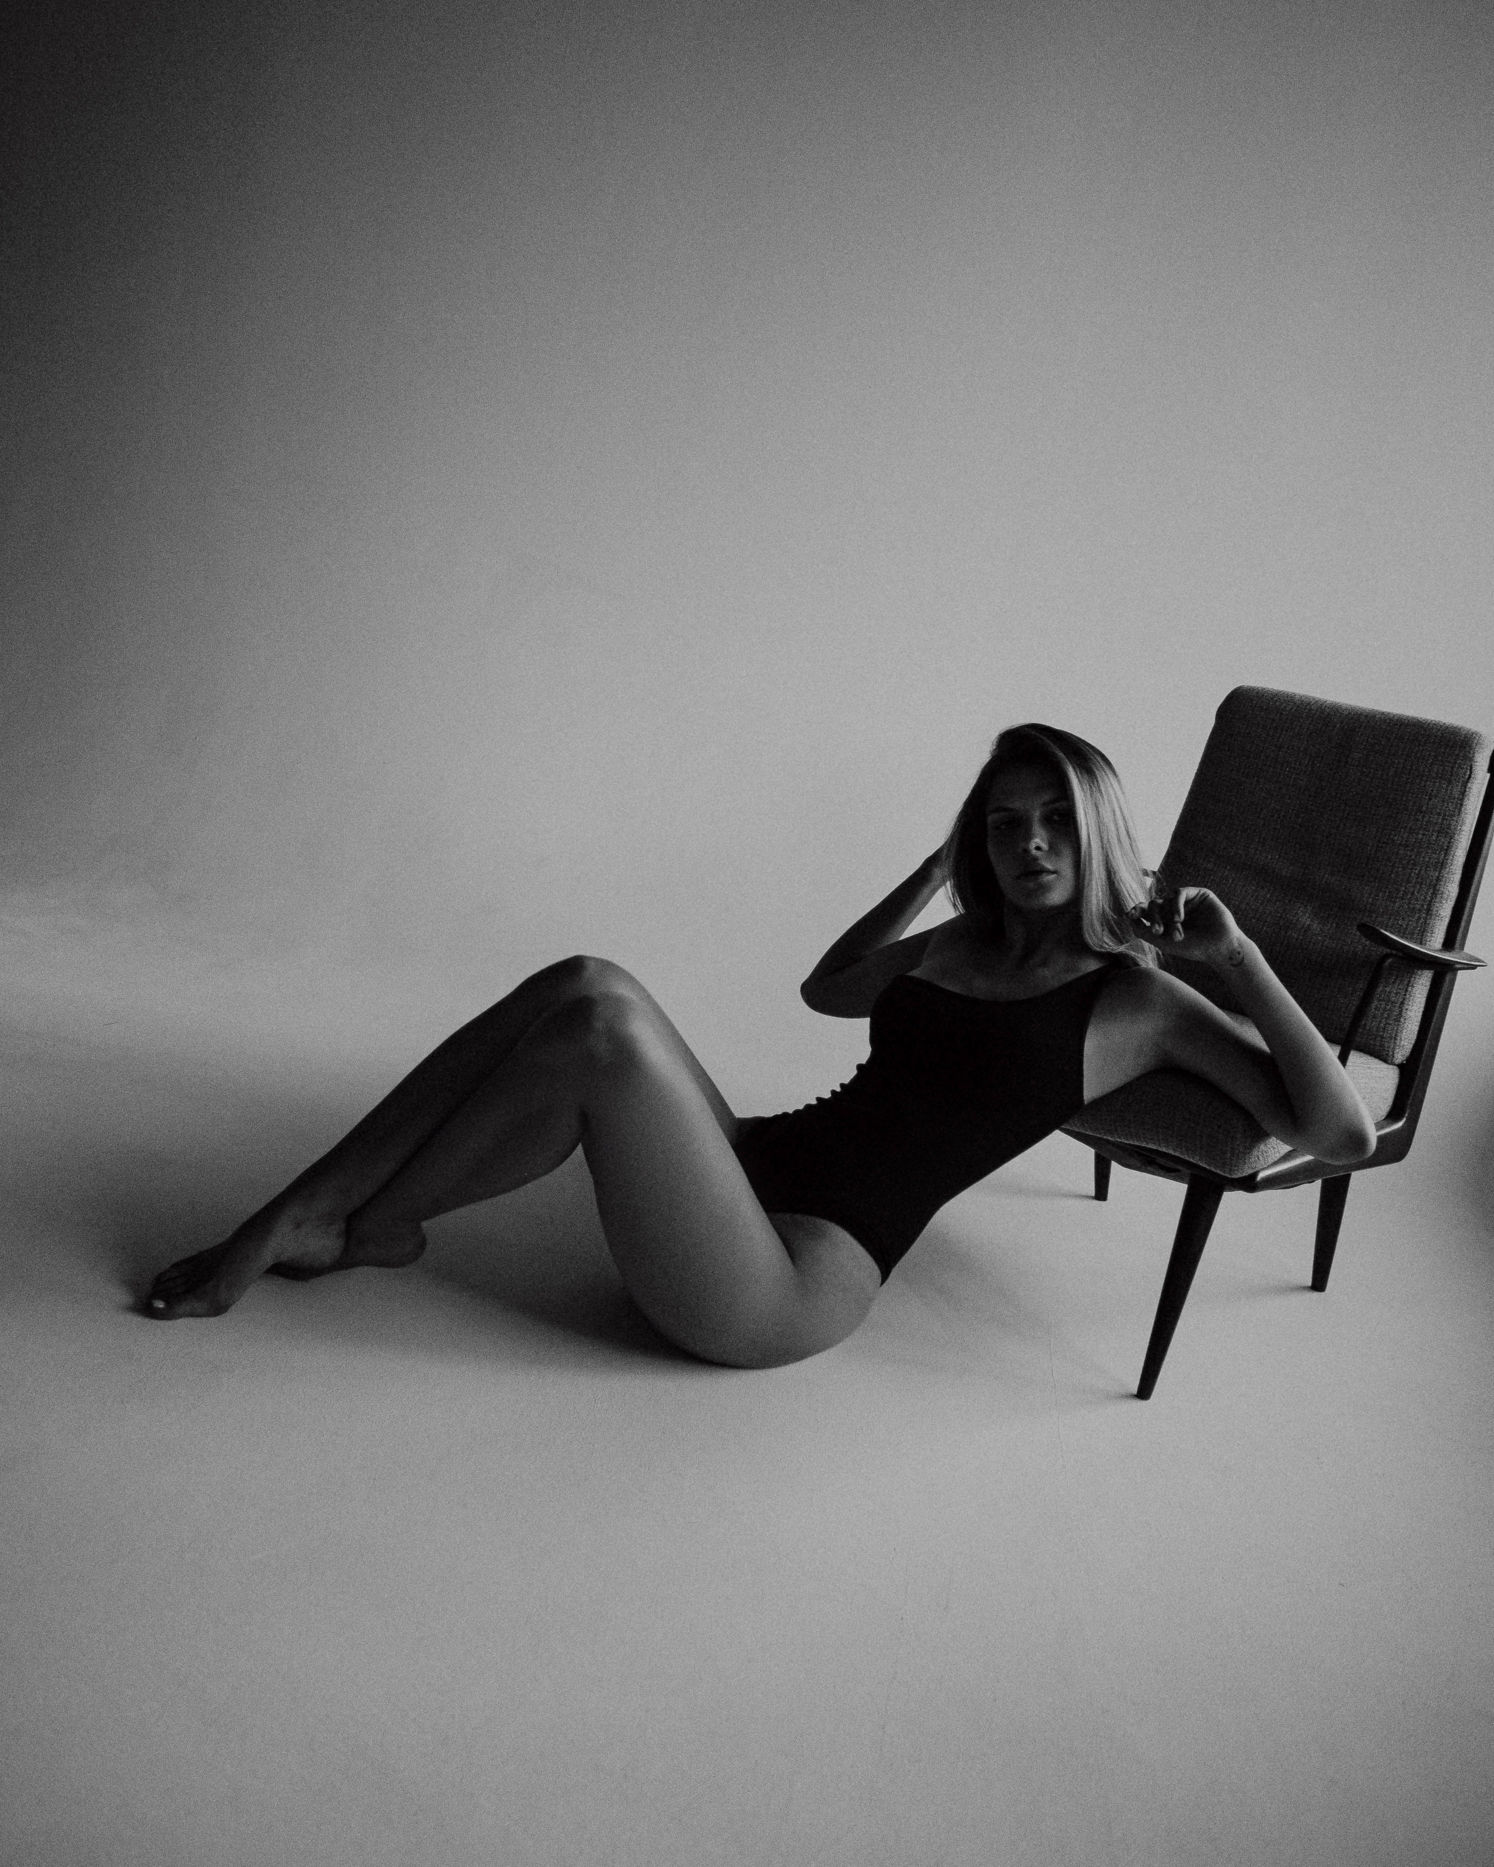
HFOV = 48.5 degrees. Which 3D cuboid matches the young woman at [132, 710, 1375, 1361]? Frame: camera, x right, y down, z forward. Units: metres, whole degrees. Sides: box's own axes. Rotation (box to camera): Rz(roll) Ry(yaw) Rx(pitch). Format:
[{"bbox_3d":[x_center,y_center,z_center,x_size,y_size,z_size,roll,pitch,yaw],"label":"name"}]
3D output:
[{"bbox_3d":[-0.020,0.116,2.189,1.420,0.710,0.840,-4,15,-14],"label":"young woman"}]

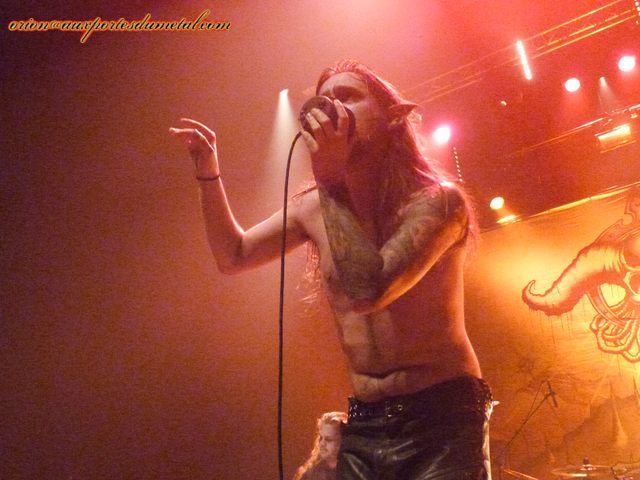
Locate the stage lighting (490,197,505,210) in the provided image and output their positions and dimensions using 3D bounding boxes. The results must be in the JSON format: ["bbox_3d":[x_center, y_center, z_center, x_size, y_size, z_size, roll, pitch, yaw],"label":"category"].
[{"bbox_3d":[2.118,-0.441,8.117,0.200,0.200,0.240,-11,5,27],"label":"stage lighting"}]

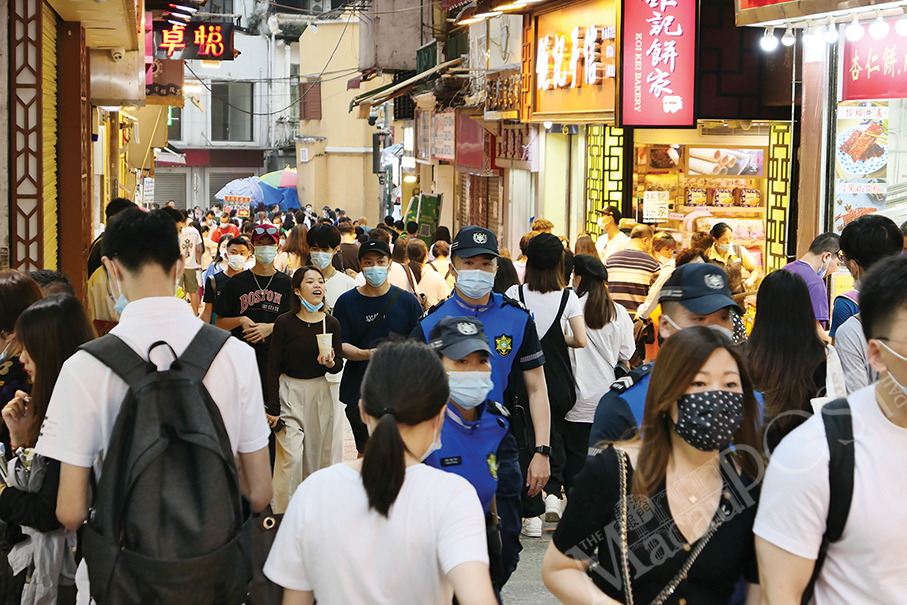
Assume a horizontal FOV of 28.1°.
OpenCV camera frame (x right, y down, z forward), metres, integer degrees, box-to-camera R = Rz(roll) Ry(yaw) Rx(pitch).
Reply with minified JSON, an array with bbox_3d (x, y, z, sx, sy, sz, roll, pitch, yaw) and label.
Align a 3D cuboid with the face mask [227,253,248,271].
[{"bbox_3d":[-1.423,-0.262,11.900,0.140,0.105,0.080,0,9,-6],"label":"face mask"}]

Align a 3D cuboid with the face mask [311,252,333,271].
[{"bbox_3d":[-0.764,-0.243,10.500,0.140,0.105,0.080,2,14,15],"label":"face mask"}]

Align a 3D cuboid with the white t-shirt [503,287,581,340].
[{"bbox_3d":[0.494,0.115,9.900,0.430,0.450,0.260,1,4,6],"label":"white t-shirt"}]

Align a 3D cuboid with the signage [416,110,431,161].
[{"bbox_3d":[-0.513,-2.854,31.000,0.060,0.810,1.900,0,5,-7],"label":"signage"}]

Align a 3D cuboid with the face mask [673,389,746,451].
[{"bbox_3d":[0.488,0.226,3.450,0.135,0.112,0.085,0,5,-7],"label":"face mask"}]

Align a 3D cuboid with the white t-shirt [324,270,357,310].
[{"bbox_3d":[-0.743,0.141,10.700,0.460,0.660,0.270,1,5,-3],"label":"white t-shirt"}]

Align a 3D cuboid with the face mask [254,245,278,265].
[{"bbox_3d":[-1.113,-0.286,10.800,0.145,0.120,0.090,0,7,-5],"label":"face mask"}]

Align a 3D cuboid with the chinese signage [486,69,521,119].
[{"bbox_3d":[0.480,-2.100,18.250,0.120,0.520,2.500,0,6,-7],"label":"chinese signage"}]

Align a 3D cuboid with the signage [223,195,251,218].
[{"bbox_3d":[-4.524,-2.000,38.000,0.560,0.450,0.040,0,5,-6],"label":"signage"}]

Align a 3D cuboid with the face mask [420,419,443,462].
[{"bbox_3d":[-0.068,0.266,3.600,0.140,0.110,0.085,2,6,19],"label":"face mask"}]

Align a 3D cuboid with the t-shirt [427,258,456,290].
[{"bbox_3d":[-0.100,-0.145,16.500,0.420,0.530,0.270,1,4,3],"label":"t-shirt"}]

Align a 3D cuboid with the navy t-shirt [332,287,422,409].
[{"bbox_3d":[-0.408,0.236,9.750,0.500,0.650,0.280,1,5,-2],"label":"navy t-shirt"}]

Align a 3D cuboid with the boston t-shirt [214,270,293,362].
[{"bbox_3d":[-1.172,0.132,10.900,0.530,0.630,0.300,1,4,3],"label":"boston t-shirt"}]

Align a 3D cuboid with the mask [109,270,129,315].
[{"bbox_3d":[-0.722,0.000,4.120,0.140,0.110,0.085,-2,-6,-22],"label":"mask"}]

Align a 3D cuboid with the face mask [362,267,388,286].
[{"bbox_3d":[-0.413,-0.135,9.600,0.135,0.112,0.075,1,5,-2],"label":"face mask"}]

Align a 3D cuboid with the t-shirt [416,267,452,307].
[{"bbox_3d":[-0.154,0.023,14.000,0.450,0.600,0.280,2,6,14],"label":"t-shirt"}]

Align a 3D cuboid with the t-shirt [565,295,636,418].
[{"bbox_3d":[0.832,0.321,10.200,0.430,0.700,0.290,0,5,-11],"label":"t-shirt"}]

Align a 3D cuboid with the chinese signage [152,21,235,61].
[{"bbox_3d":[-3.583,-3.603,25.000,1.130,0.520,0.130,1,5,-3],"label":"chinese signage"}]

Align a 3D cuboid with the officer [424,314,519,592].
[{"bbox_3d":[-0.020,0.830,5.020,0.440,1.600,0.300,-3,6,-30],"label":"officer"}]

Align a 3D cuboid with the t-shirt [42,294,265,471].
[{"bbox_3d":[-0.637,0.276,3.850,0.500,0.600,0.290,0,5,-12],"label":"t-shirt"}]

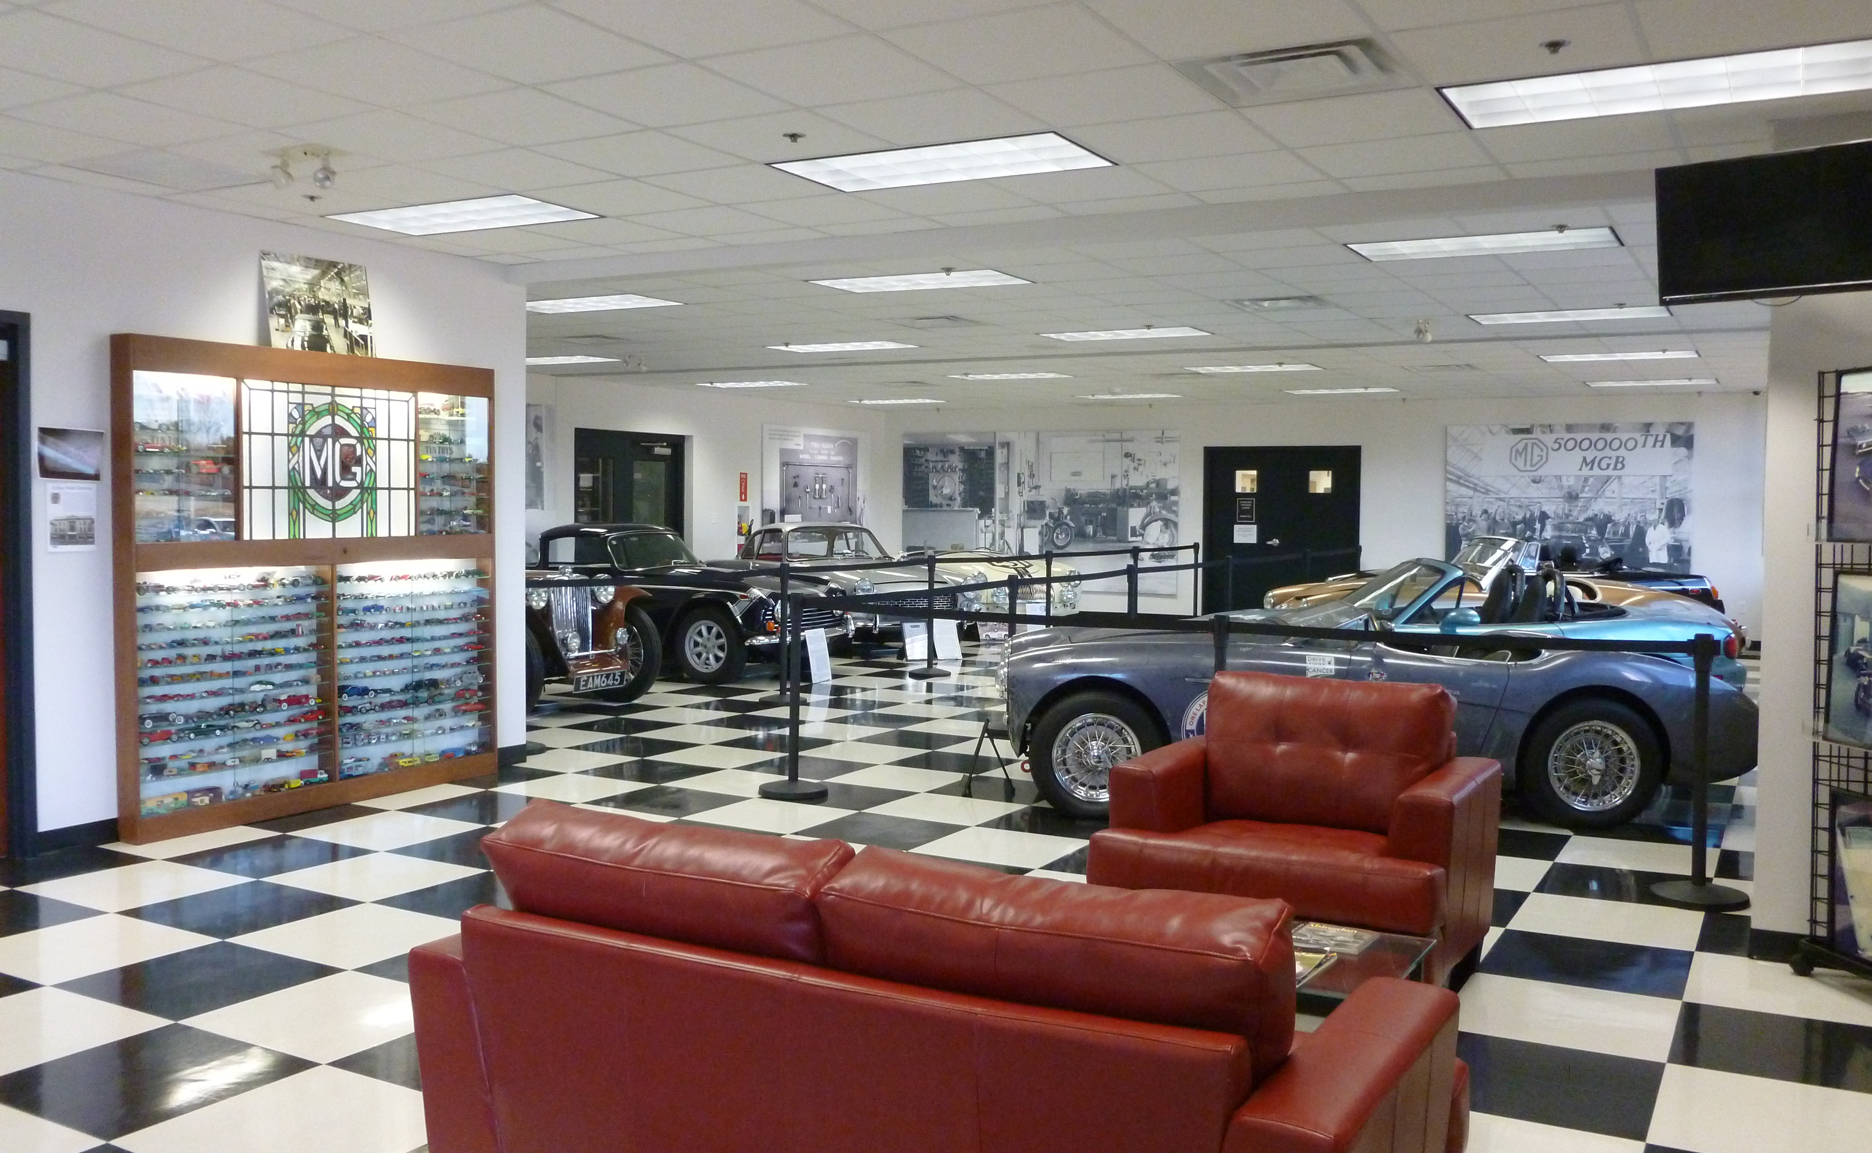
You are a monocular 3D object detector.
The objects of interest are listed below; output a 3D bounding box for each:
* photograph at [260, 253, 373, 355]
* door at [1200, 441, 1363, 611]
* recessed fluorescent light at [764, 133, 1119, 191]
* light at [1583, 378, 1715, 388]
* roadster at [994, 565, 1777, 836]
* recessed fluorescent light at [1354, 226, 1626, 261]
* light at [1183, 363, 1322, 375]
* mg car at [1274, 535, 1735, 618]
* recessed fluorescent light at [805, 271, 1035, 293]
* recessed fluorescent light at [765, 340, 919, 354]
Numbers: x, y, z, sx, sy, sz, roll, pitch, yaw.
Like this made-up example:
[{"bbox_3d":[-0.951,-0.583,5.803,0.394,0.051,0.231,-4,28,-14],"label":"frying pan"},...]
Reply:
[{"bbox_3d":[-2.936,-1.284,7.229,0.020,0.460,0.620,-8,-2,28],"label":"photograph"},{"bbox_3d":[4.187,-0.456,18.482,1.950,2.241,0.101,2,3,28],"label":"door"},{"bbox_3d":[0.020,-1.562,5.714,1.212,0.071,0.606,2,3,28],"label":"recessed fluorescent light"},{"bbox_3d":[7.251,-1.972,15.317,1.220,0.070,0.610,2,3,31],"label":"light"},{"bbox_3d":[2.213,0.570,7.742,3.750,1.140,1.550,1,3,3],"label":"roadster"},{"bbox_3d":[2.641,-1.628,7.309,1.210,0.080,0.600,2,3,30],"label":"recessed fluorescent light"},{"bbox_3d":[2.979,-1.952,14.032,1.210,0.080,0.600,2,3,30],"label":"light"},{"bbox_3d":[4.988,0.273,13.540,3.960,1.220,1.500,1,3,-2],"label":"mg car"},{"bbox_3d":[-0.073,-1.727,8.731,1.210,0.080,0.600,2,3,30],"label":"recessed fluorescent light"},{"bbox_3d":[-0.738,-1.918,12.500,1.210,0.080,0.600,2,3,30],"label":"recessed fluorescent light"}]

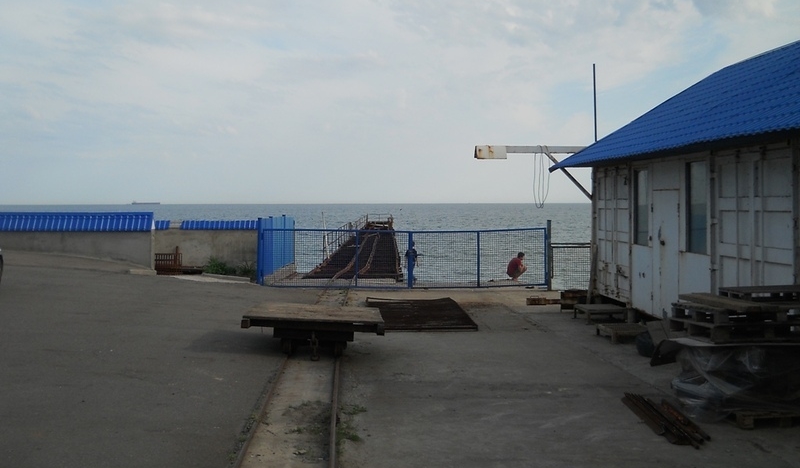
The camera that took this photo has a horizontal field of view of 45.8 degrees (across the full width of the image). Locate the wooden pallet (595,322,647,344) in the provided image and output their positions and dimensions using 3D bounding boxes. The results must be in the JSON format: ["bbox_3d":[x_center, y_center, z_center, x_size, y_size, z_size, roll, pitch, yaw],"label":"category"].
[{"bbox_3d":[3.520,1.533,14.672,0.720,0.200,0.920,0,2,-3],"label":"wooden pallet"}]

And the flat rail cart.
[{"bbox_3d":[-1.085,1.260,12.178,1.700,0.520,1.950,3,0,-4],"label":"flat rail cart"}]

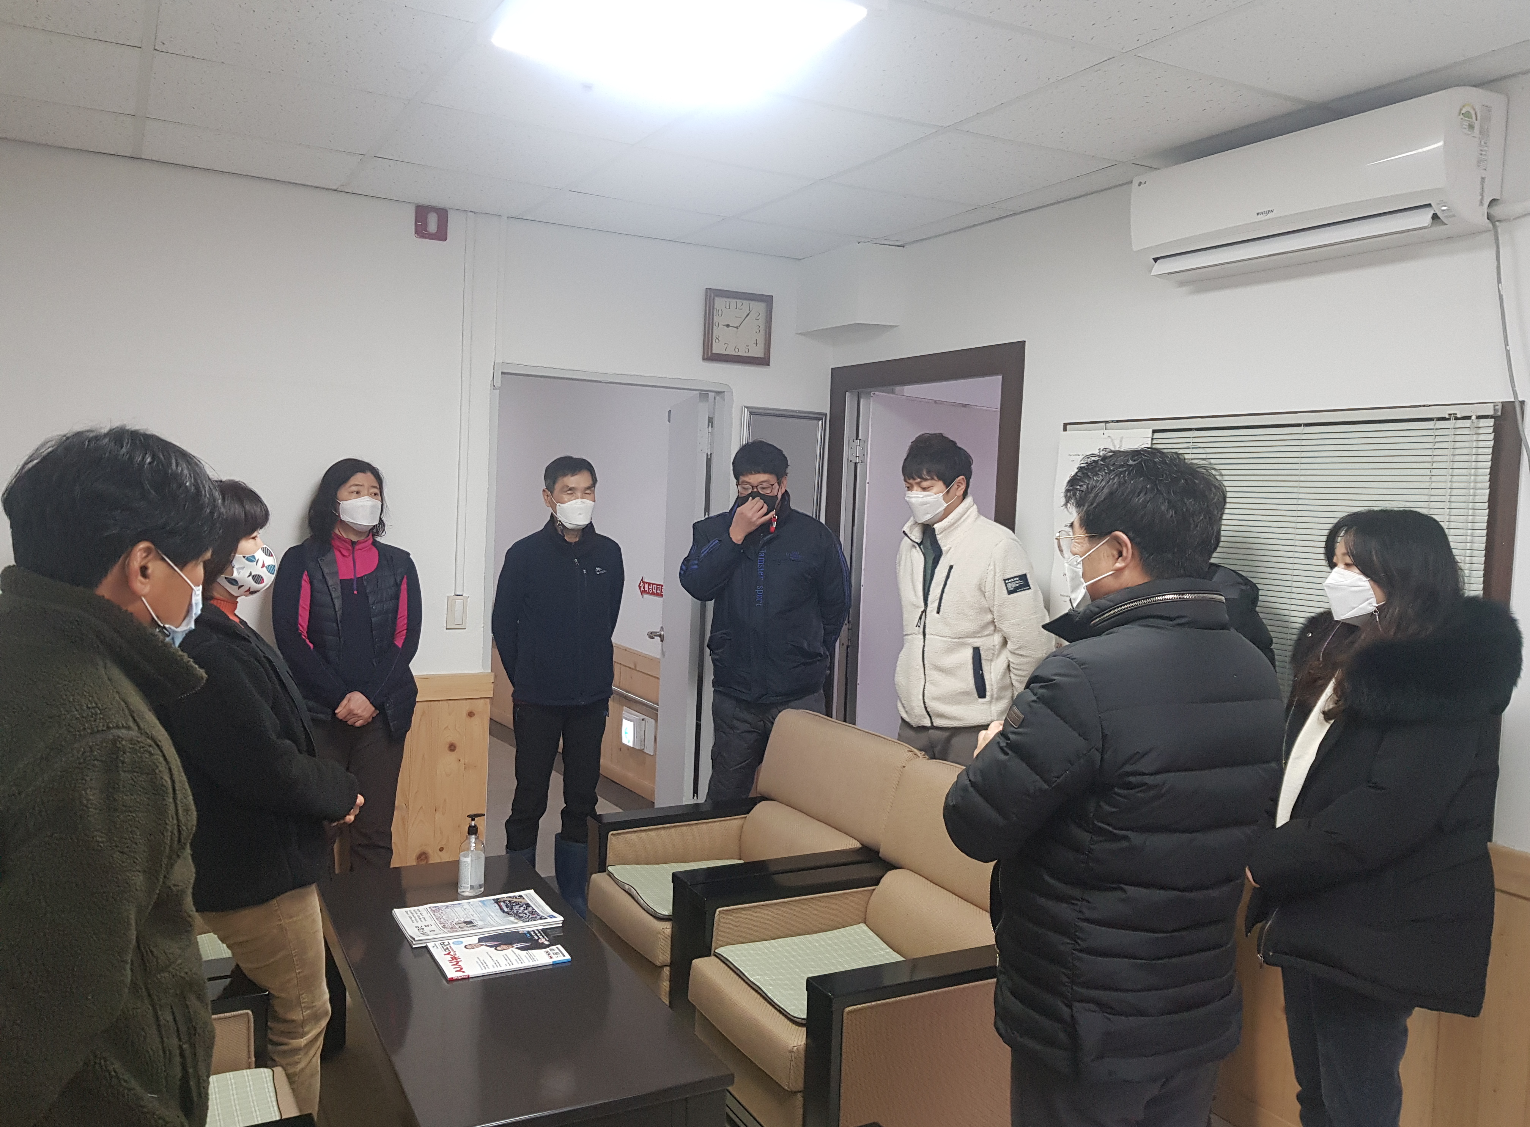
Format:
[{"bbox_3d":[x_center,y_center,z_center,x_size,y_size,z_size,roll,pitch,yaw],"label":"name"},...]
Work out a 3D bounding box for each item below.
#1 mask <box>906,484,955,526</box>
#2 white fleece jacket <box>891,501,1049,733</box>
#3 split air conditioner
[{"bbox_3d":[0.488,-0.170,3.440,0.085,0.108,0.125,-12,12,-38],"label":"mask"},{"bbox_3d":[0.619,0.142,3.450,0.330,0.660,0.490,-1,5,-38],"label":"white fleece jacket"},{"bbox_3d":[1.270,-0.885,2.757,0.200,0.300,0.840,0,4,-30],"label":"split air conditioner"}]

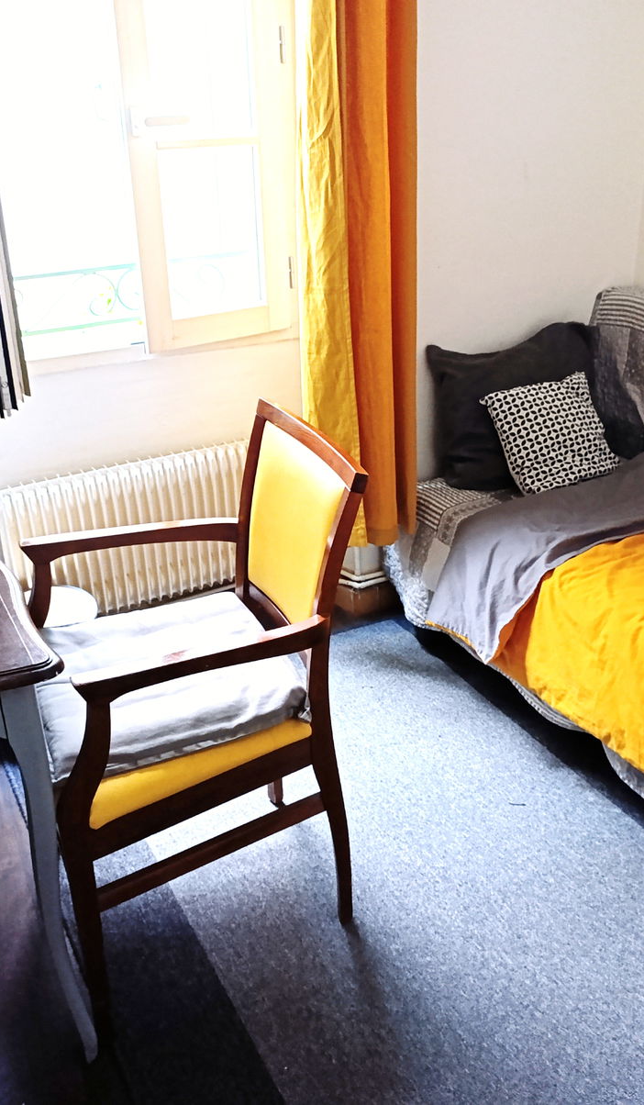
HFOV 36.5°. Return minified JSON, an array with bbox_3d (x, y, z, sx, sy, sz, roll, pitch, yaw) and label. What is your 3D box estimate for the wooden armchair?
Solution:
[{"bbox_3d":[-0.237,0.253,1.748,0.541,0.900,0.567,-10,26,-21],"label":"wooden armchair"}]

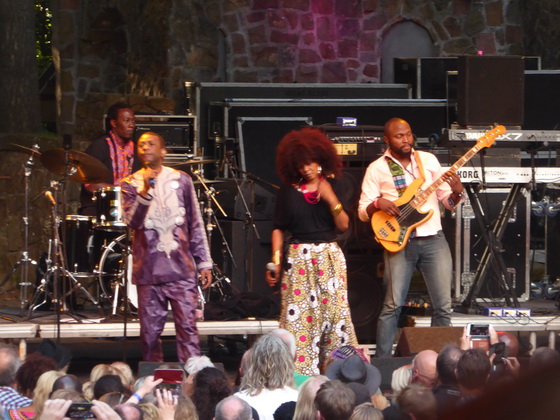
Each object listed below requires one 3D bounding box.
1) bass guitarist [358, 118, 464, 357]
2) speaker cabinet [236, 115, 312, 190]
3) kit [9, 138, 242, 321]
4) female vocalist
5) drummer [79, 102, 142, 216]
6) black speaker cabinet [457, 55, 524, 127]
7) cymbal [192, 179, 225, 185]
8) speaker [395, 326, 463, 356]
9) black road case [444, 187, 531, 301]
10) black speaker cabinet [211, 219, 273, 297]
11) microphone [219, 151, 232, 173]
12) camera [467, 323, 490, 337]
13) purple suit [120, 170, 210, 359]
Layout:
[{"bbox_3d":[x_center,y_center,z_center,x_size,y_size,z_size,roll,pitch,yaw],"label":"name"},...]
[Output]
[{"bbox_3d":[0.881,0.275,34.900,0.710,1.780,0.480,-1,3,-10],"label":"bass guitarist"},{"bbox_3d":[-0.042,-0.434,39.300,0.570,0.550,0.450,0,3,0],"label":"speaker cabinet"},{"bbox_3d":[-1.117,0.110,36.950,1.520,1.180,1.350,-1,4,-11],"label":"kit"},{"bbox_3d":[0.216,0.326,34.600,0.610,1.760,0.440,0,3,0],"label":"female vocalist"},{"bbox_3d":[-1.130,-0.050,37.300,0.560,1.400,0.750,-2,4,-25],"label":"drummer"},{"bbox_3d":[1.551,-0.879,38.300,0.430,0.520,0.400,0,3,-9],"label":"black speaker cabinet"},{"bbox_3d":[-0.535,-0.203,37.400,0.340,0.050,0.340,0,3,0],"label":"cymbal"},{"bbox_3d":[1.090,0.950,34.150,0.570,0.360,0.460,-1,4,-17],"label":"speaker"},{"bbox_3d":[1.493,0.233,37.600,0.550,0.800,0.600,0,4,-7],"label":"black road case"},{"bbox_3d":[-0.141,0.345,37.600,0.580,0.580,0.550,-1,4,-15],"label":"black speaker cabinet"},{"bbox_3d":[-0.386,-0.344,36.800,0.050,0.160,0.050,27,0,0],"label":"microphone"},{"bbox_3d":[1.010,0.608,26.500,0.122,0.068,0.020,0,3,0],"label":"camera"},{"bbox_3d":[-0.765,0.414,35.100,0.620,1.410,0.400,0,3,-5],"label":"purple suit"}]

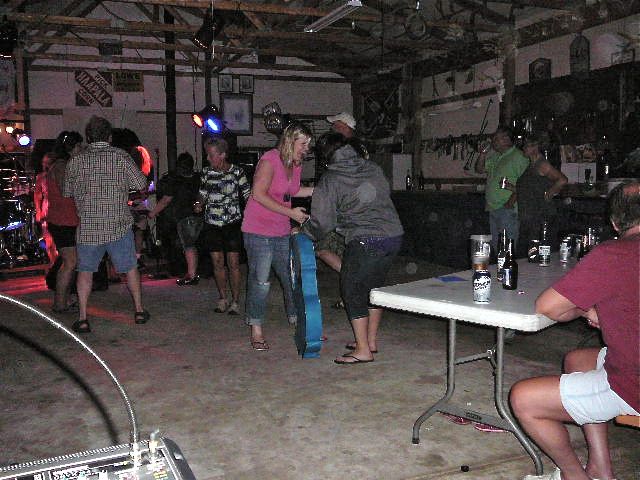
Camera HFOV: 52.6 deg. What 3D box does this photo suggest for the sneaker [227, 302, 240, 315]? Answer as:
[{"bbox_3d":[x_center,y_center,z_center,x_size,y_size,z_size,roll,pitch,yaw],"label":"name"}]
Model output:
[{"bbox_3d":[-0.785,0.612,5.904,0.105,0.100,0.270,1,6,11],"label":"sneaker"}]

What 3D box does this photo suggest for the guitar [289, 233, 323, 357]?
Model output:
[{"bbox_3d":[-0.098,0.381,4.480,0.120,0.880,0.350,-6,5,-14],"label":"guitar"}]

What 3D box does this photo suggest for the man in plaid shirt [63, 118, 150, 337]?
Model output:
[{"bbox_3d":[-1.815,-0.140,5.500,0.700,1.760,0.520,-2,5,-16],"label":"man in plaid shirt"}]

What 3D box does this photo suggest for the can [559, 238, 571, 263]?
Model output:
[{"bbox_3d":[1.409,0.065,3.717,0.066,0.122,0.066,0,5,0],"label":"can"}]

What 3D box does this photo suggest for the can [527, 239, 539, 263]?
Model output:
[{"bbox_3d":[1.221,0.066,3.715,0.066,0.122,0.066,0,5,0],"label":"can"}]

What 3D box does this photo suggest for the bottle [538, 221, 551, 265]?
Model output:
[{"bbox_3d":[1.237,0.023,3.546,0.062,0.235,0.062,0,5,0],"label":"bottle"}]

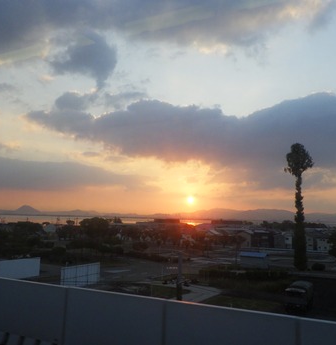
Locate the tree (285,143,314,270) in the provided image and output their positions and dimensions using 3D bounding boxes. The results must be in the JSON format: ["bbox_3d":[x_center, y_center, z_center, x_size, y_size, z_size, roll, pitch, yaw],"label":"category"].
[{"bbox_3d":[25.300,6.250,71.500,5.600,24.200,5.400,-1,-7,19],"label":"tree"}]

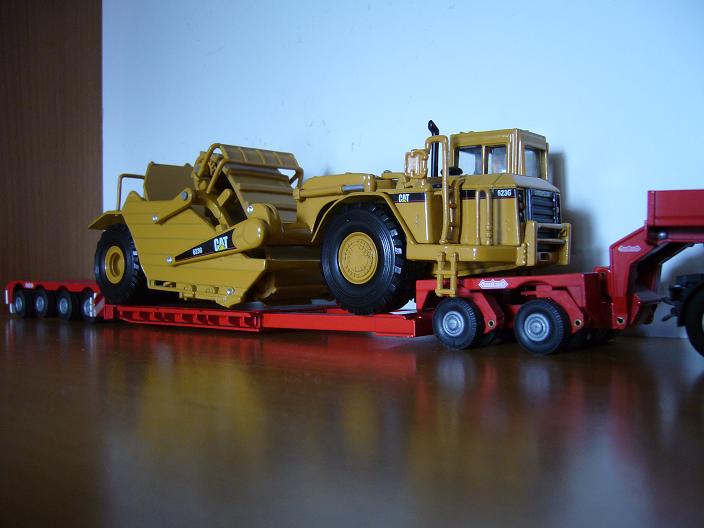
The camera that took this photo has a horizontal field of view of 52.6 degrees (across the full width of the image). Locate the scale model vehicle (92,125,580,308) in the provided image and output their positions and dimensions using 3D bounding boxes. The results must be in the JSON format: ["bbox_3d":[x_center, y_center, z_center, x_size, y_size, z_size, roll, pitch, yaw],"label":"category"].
[{"bbox_3d":[-0.029,-0.016,0.332,0.258,0.072,0.070,-1,-1,40],"label":"scale model vehicle"}]

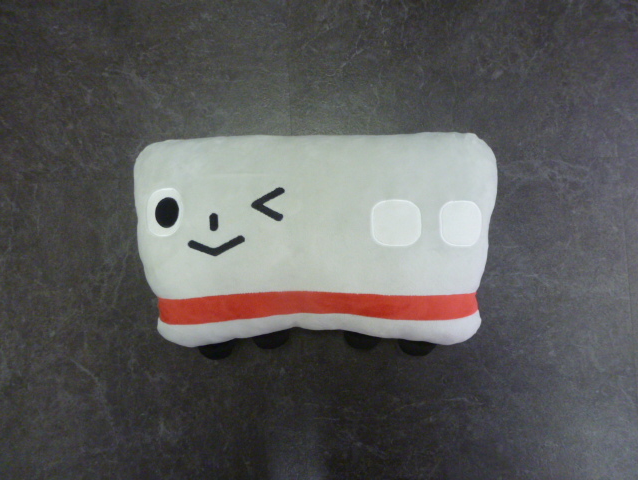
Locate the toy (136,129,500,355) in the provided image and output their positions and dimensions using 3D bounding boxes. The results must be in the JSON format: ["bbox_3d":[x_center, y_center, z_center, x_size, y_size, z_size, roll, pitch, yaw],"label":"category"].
[{"bbox_3d":[-0.004,0.000,0.535,0.427,0.160,0.252,-1,88,0],"label":"toy"}]

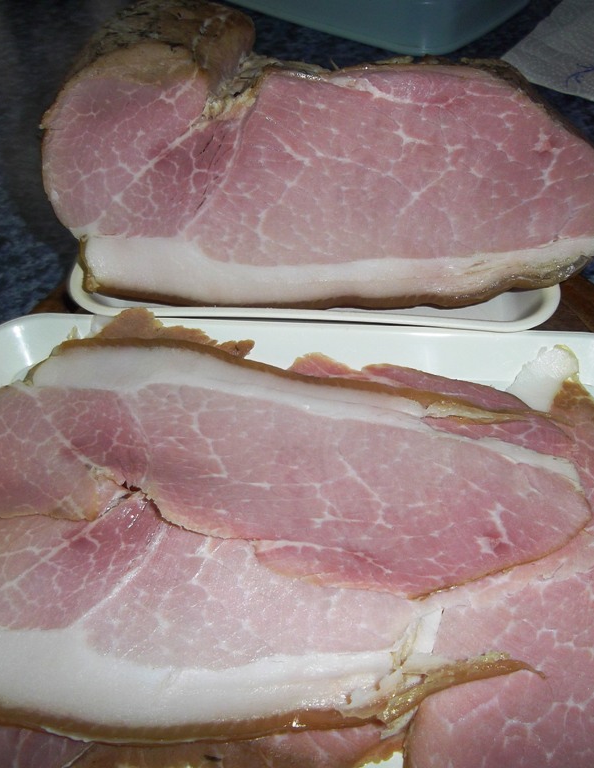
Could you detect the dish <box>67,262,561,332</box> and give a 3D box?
[{"bbox_3d":[0.011,-0.073,0.386,0.211,0.022,0.150,3,48,6],"label":"dish"}]

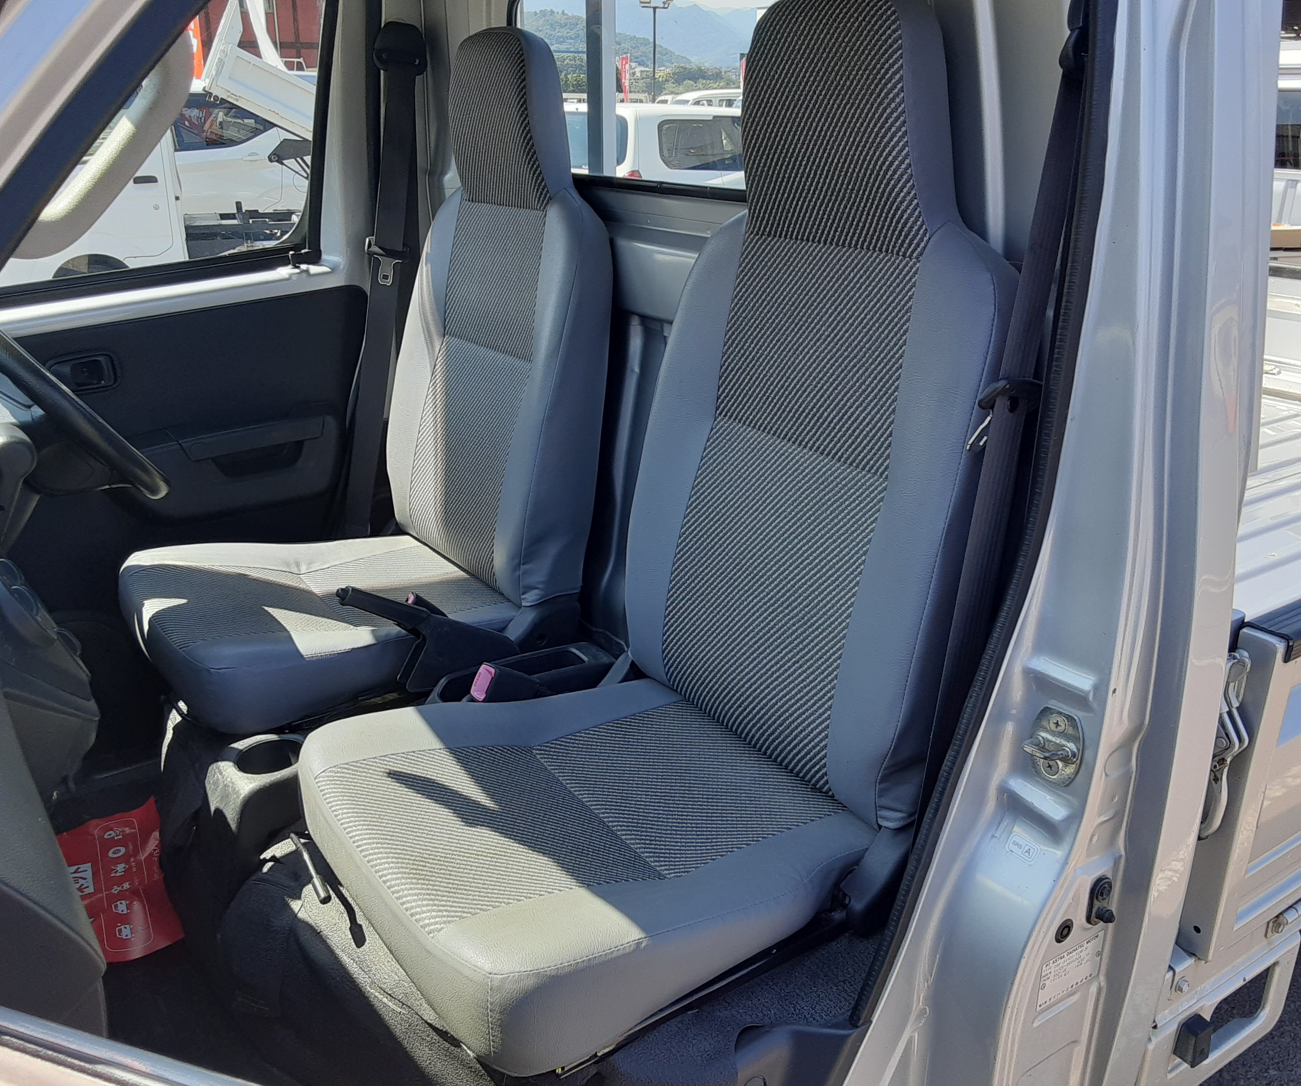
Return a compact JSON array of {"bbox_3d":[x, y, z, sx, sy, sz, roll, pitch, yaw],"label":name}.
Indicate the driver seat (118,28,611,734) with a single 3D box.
[{"bbox_3d":[-0.430,-0.260,1.624,0.640,0.895,0.500,-13,25,-32],"label":"driver seat"}]

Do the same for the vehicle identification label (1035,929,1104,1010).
[{"bbox_3d":[0.377,0.382,1.011,0.088,0.053,0.003,-12,24,-30],"label":"vehicle identification label"}]

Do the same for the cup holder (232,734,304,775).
[{"bbox_3d":[-0.473,0.295,1.426,0.088,0.070,0.088,-13,25,-32],"label":"cup holder"}]

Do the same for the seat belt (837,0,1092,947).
[{"bbox_3d":[0.280,-0.014,0.987,0.170,0.820,0.100,-13,25,-32],"label":"seat belt"}]

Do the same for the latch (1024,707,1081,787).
[{"bbox_3d":[0.333,0.176,0.950,0.050,0.072,0.035,20,28,41],"label":"latch"}]

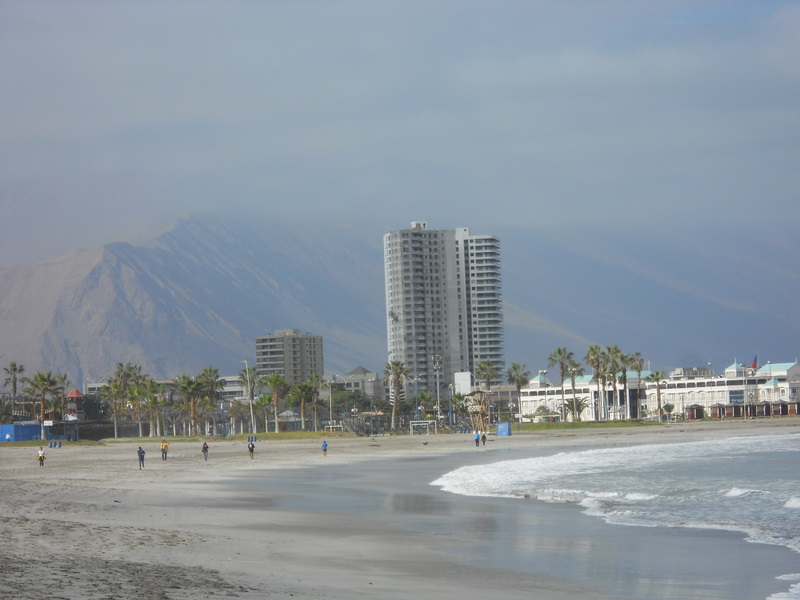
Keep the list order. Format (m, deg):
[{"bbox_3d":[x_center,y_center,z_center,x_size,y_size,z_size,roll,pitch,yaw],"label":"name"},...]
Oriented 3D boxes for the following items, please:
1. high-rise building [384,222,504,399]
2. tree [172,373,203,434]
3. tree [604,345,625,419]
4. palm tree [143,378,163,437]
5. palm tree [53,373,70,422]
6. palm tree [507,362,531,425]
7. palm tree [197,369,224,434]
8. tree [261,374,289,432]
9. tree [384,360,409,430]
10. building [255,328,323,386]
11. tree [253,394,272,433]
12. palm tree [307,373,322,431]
[{"bbox_3d":[16.453,6.470,1145.000,46.000,70.250,38.000,-1,-2,-18],"label":"high-rise building"},{"bbox_3d":[-37.904,18.773,555.000,5.735,10.843,5.735,-2,-2,0],"label":"tree"},{"bbox_3d":[45.022,17.211,650.000,4.198,15.742,4.198,-2,-2,0],"label":"tree"},{"bbox_3d":[-35.965,15.730,450.000,2.906,8.646,2.906,-2,-2,0],"label":"palm tree"},{"bbox_3d":[-65.535,19.811,600.000,3.391,11.334,3.391,-2,-2,0],"label":"palm tree"},{"bbox_3d":[22.959,18.019,600.000,4.650,11.819,4.650,-2,-2,0],"label":"palm tree"},{"bbox_3d":[-34.788,18.498,570.000,4.970,12.516,4.970,-2,-2,0],"label":"palm tree"},{"bbox_3d":[-22.492,18.504,555.000,5.018,10.843,5.018,-2,-2,0],"label":"tree"},{"bbox_3d":[-0.577,17.006,550.000,4.351,12.343,4.351,-2,-2,0],"label":"tree"},{"bbox_3d":[-44.509,29.733,1264.863,13.300,34.713,27.000,-3,-3,35],"label":"building"},{"bbox_3d":[-25.086,20.753,565.000,3.649,7.024,3.649,-2,-2,0],"label":"tree"},{"bbox_3d":[-15.966,19.150,580.000,3.090,10.957,3.090,-2,-2,0],"label":"palm tree"}]

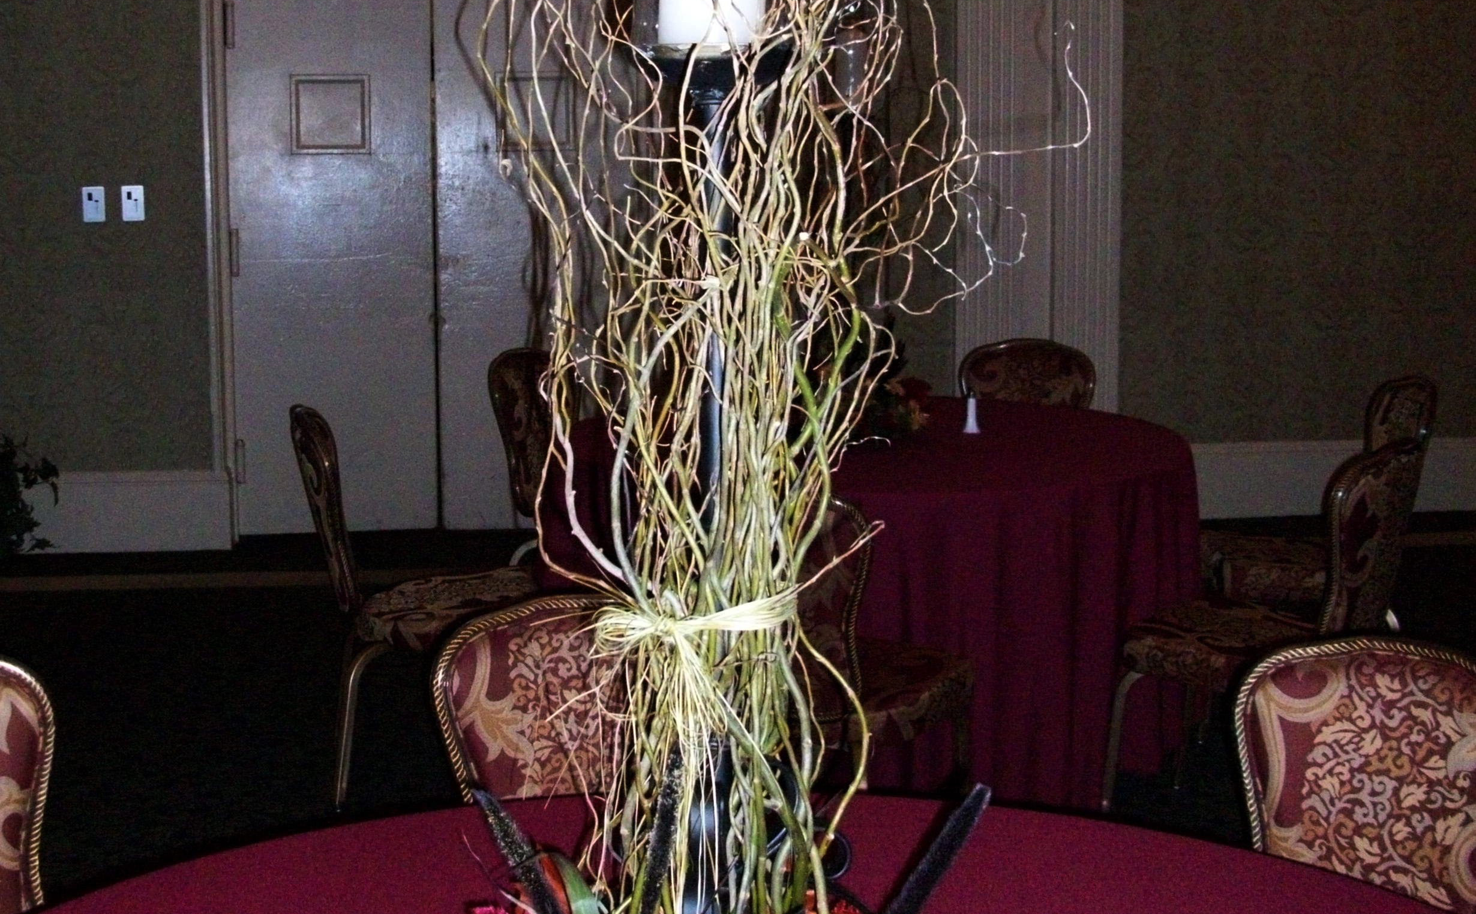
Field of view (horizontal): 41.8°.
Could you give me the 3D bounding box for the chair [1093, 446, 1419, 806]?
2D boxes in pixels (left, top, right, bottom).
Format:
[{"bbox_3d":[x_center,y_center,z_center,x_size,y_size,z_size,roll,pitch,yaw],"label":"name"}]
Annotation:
[{"bbox_3d":[1.152,0.391,4.178,0.580,0.910,0.460,7,11,41],"label":"chair"}]

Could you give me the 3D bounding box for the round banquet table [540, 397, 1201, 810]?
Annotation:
[{"bbox_3d":[0.371,0.301,5.366,1.750,0.760,1.750,0,8,0],"label":"round banquet table"}]

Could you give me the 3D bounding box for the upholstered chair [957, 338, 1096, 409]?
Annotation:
[{"bbox_3d":[0.825,0.123,6.018,0.455,0.920,0.580,3,8,20],"label":"upholstered chair"}]

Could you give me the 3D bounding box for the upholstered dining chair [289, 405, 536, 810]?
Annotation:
[{"bbox_3d":[-0.758,0.338,4.613,0.580,0.910,0.460,-4,9,-23],"label":"upholstered dining chair"}]

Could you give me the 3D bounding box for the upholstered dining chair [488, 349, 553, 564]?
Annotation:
[{"bbox_3d":[-0.409,0.166,5.811,0.600,0.910,0.460,4,9,26],"label":"upholstered dining chair"}]

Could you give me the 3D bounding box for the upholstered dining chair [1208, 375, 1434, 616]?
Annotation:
[{"bbox_3d":[1.571,0.225,5.336,0.600,0.910,0.460,0,8,0],"label":"upholstered dining chair"}]

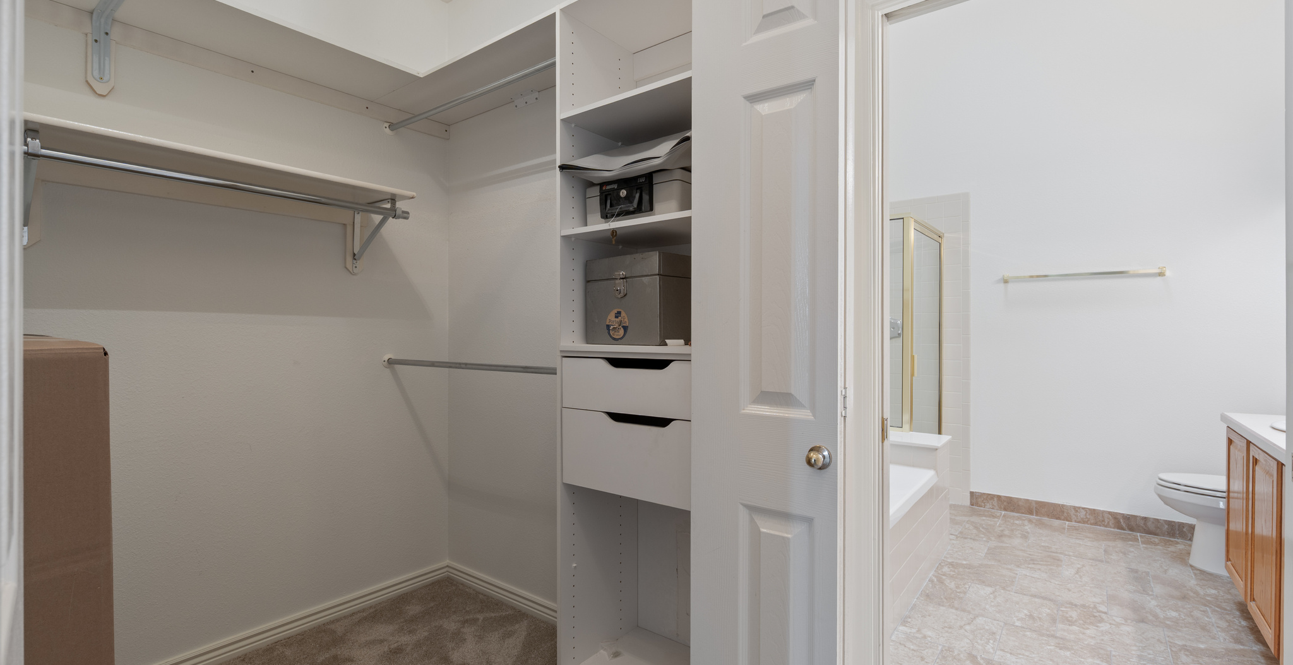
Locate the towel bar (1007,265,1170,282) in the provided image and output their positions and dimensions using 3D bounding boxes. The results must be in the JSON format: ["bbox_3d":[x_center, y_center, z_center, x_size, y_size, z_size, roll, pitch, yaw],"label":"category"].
[{"bbox_3d":[2.608,-0.339,3.249,0.760,0.052,0.075,0,0,36],"label":"towel bar"}]

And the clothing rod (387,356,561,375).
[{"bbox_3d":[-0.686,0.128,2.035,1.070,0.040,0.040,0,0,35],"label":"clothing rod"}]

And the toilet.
[{"bbox_3d":[2.894,0.787,2.545,0.720,0.740,0.450,0,0,36],"label":"toilet"}]

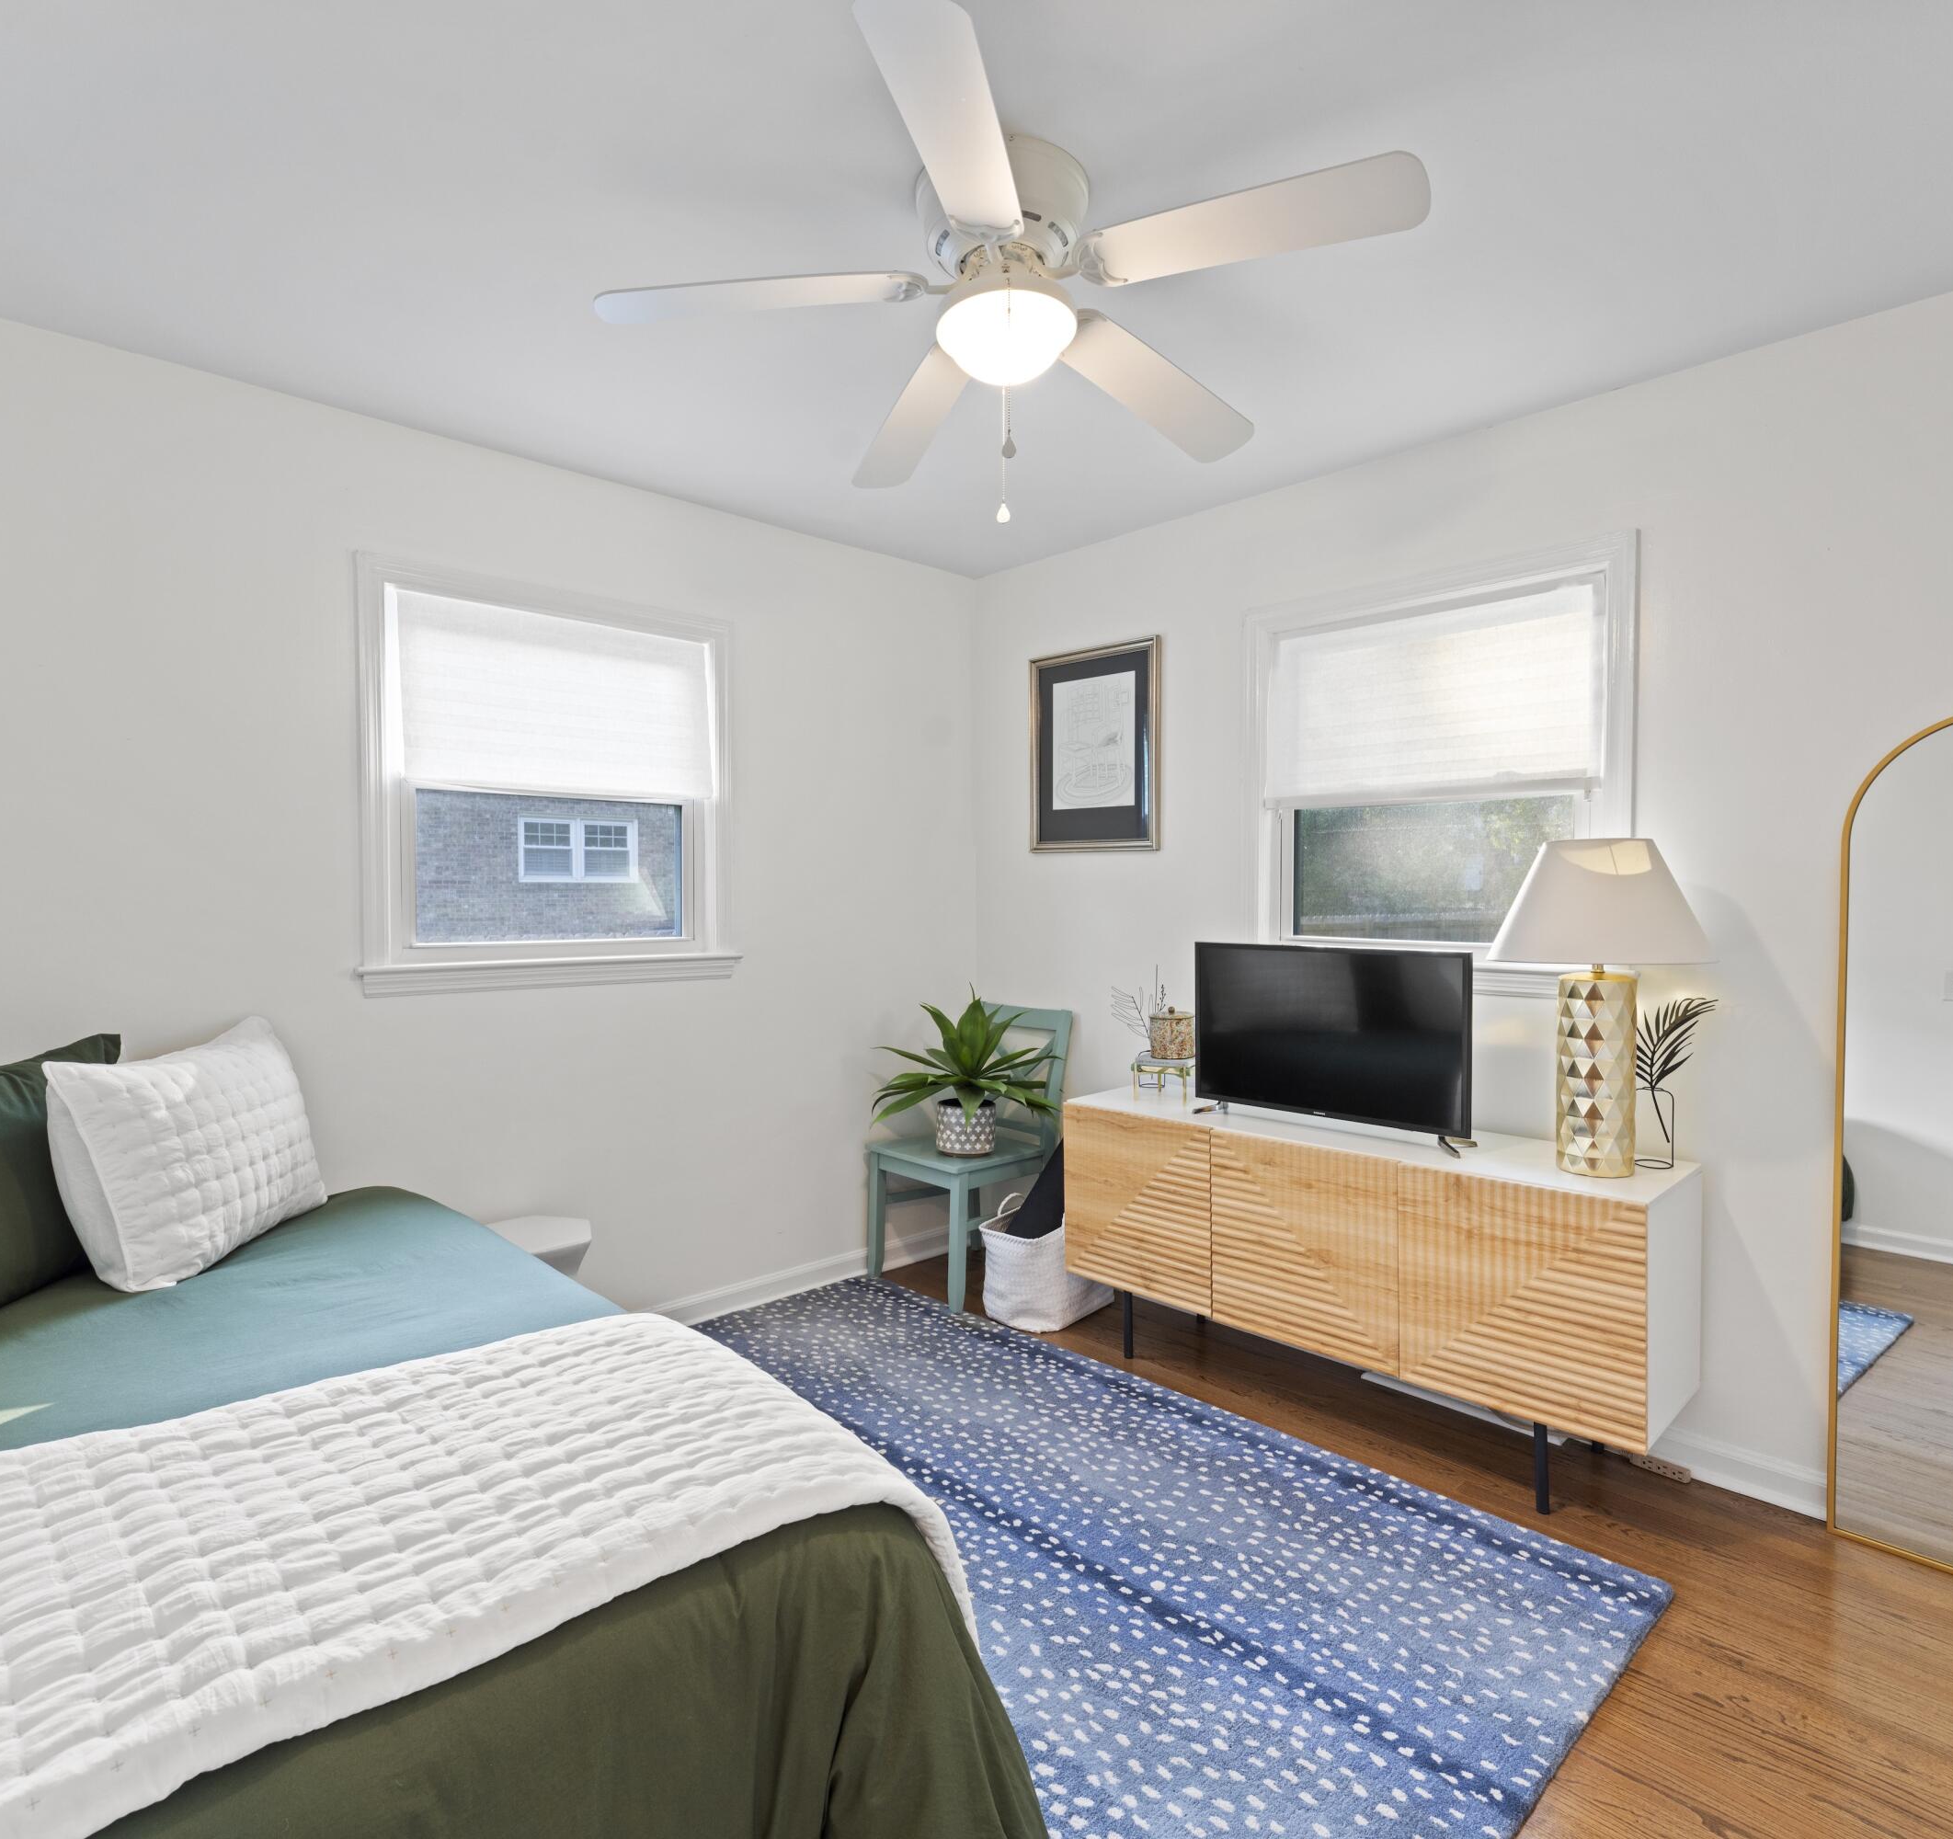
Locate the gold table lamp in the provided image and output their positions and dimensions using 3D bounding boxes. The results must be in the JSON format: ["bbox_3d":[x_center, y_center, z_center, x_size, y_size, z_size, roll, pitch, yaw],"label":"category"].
[{"bbox_3d":[1.332,0.187,2.299,0.420,0.720,0.420,-2,2,-44],"label":"gold table lamp"}]

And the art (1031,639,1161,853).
[{"bbox_3d":[0.370,-0.558,3.528,0.036,0.670,0.548,-2,2,-44],"label":"art"}]

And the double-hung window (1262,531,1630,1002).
[{"bbox_3d":[1.143,-0.351,2.765,0.090,1.055,0.990,-2,2,-44],"label":"double-hung window"}]

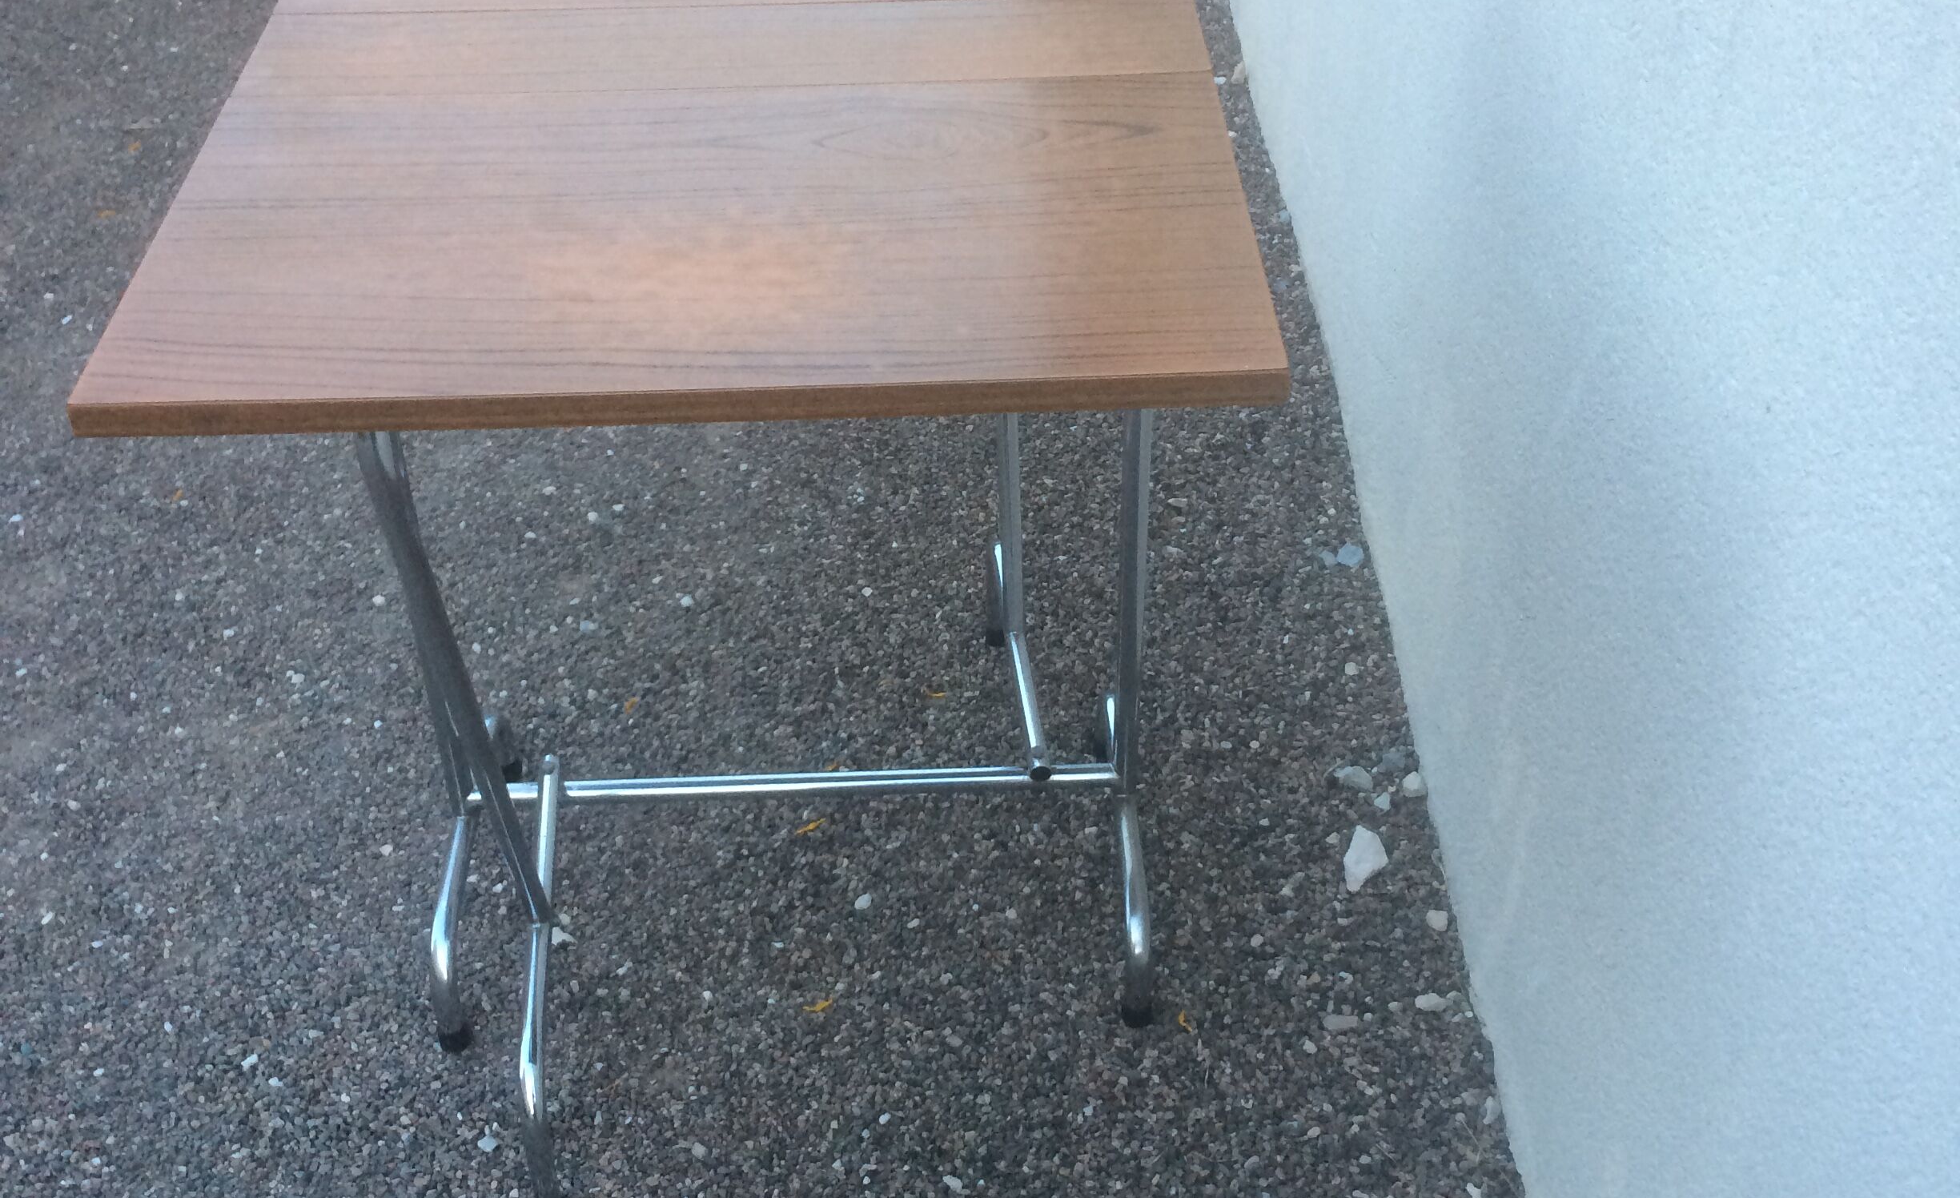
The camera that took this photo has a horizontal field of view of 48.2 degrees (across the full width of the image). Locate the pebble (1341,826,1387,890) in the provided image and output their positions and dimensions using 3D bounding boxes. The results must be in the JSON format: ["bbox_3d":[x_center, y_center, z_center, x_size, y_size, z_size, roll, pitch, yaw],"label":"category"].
[{"bbox_3d":[0.327,0.222,1.857,0.034,0.021,0.060,11,40,15],"label":"pebble"}]

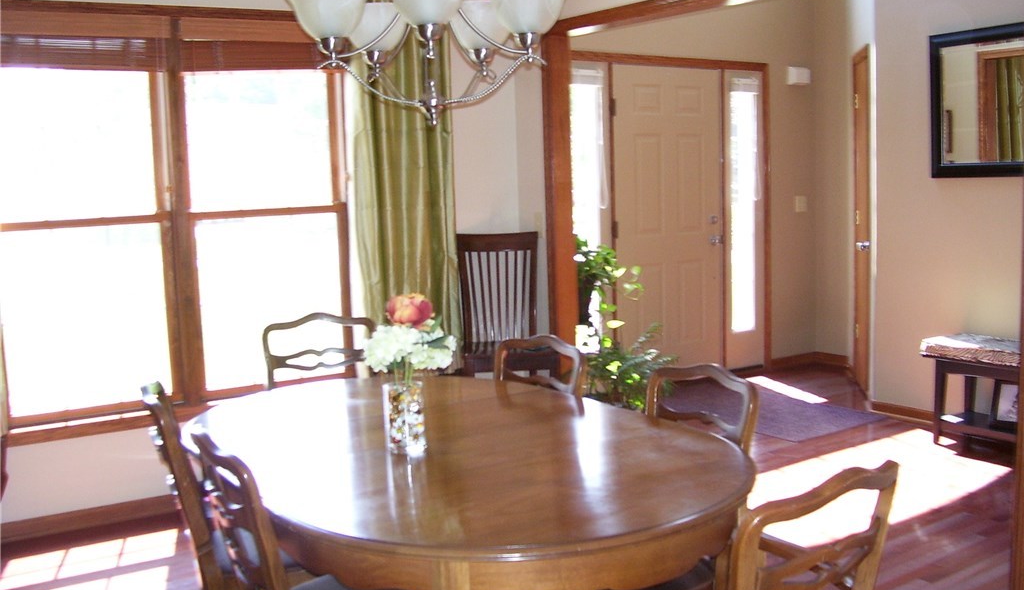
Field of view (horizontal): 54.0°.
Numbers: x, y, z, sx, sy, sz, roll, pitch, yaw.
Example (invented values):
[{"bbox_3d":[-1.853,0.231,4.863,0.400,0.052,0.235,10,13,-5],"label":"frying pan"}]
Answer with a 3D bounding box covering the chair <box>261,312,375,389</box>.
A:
[{"bbox_3d":[-0.634,0.542,3.635,0.510,0.910,0.540,-4,7,-18],"label":"chair"}]

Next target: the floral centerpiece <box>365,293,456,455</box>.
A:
[{"bbox_3d":[-0.257,0.187,2.430,0.220,0.381,0.220,-2,7,-4],"label":"floral centerpiece"}]

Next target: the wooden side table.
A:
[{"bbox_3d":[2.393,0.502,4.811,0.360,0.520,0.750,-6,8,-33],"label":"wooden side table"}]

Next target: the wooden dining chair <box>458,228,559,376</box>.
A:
[{"bbox_3d":[-0.025,0.260,5.018,0.460,1.100,0.500,-2,7,1],"label":"wooden dining chair"}]

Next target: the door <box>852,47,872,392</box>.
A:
[{"bbox_3d":[2.152,-0.426,6.215,0.050,2.050,0.700,0,7,12],"label":"door"}]

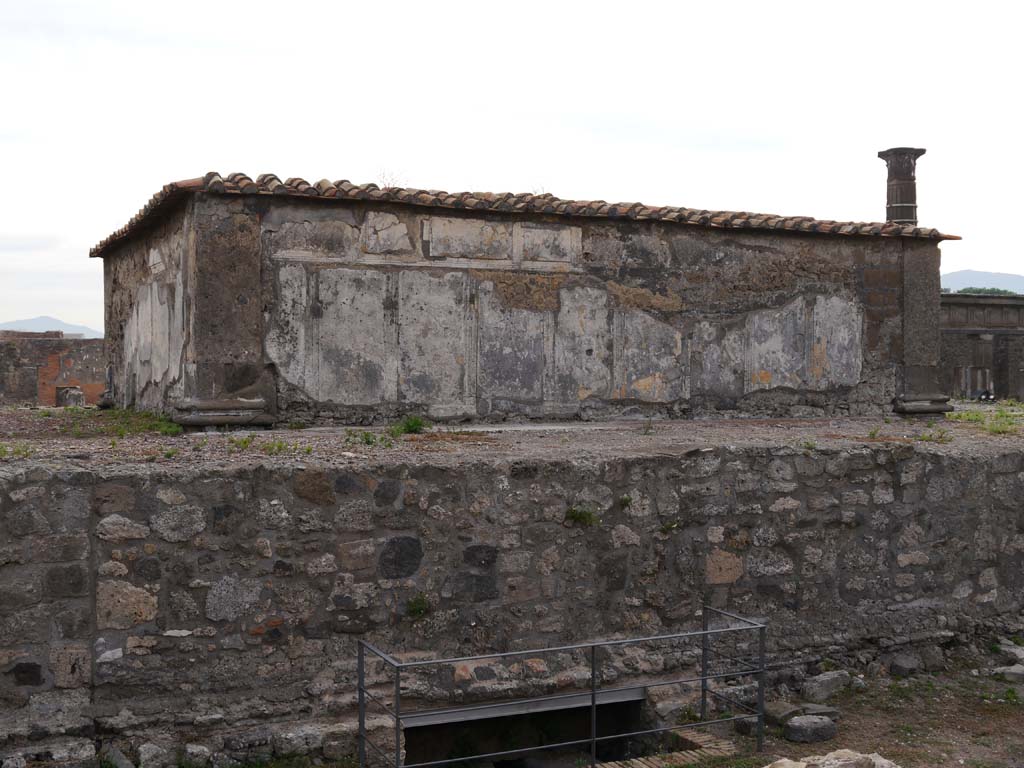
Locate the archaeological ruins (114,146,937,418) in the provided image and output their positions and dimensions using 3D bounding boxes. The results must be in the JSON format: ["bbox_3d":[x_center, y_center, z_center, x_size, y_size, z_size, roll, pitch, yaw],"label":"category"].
[{"bbox_3d":[-0.310,-1.130,22.700,12.900,3.200,9.600,0,1,-25],"label":"archaeological ruins"}]

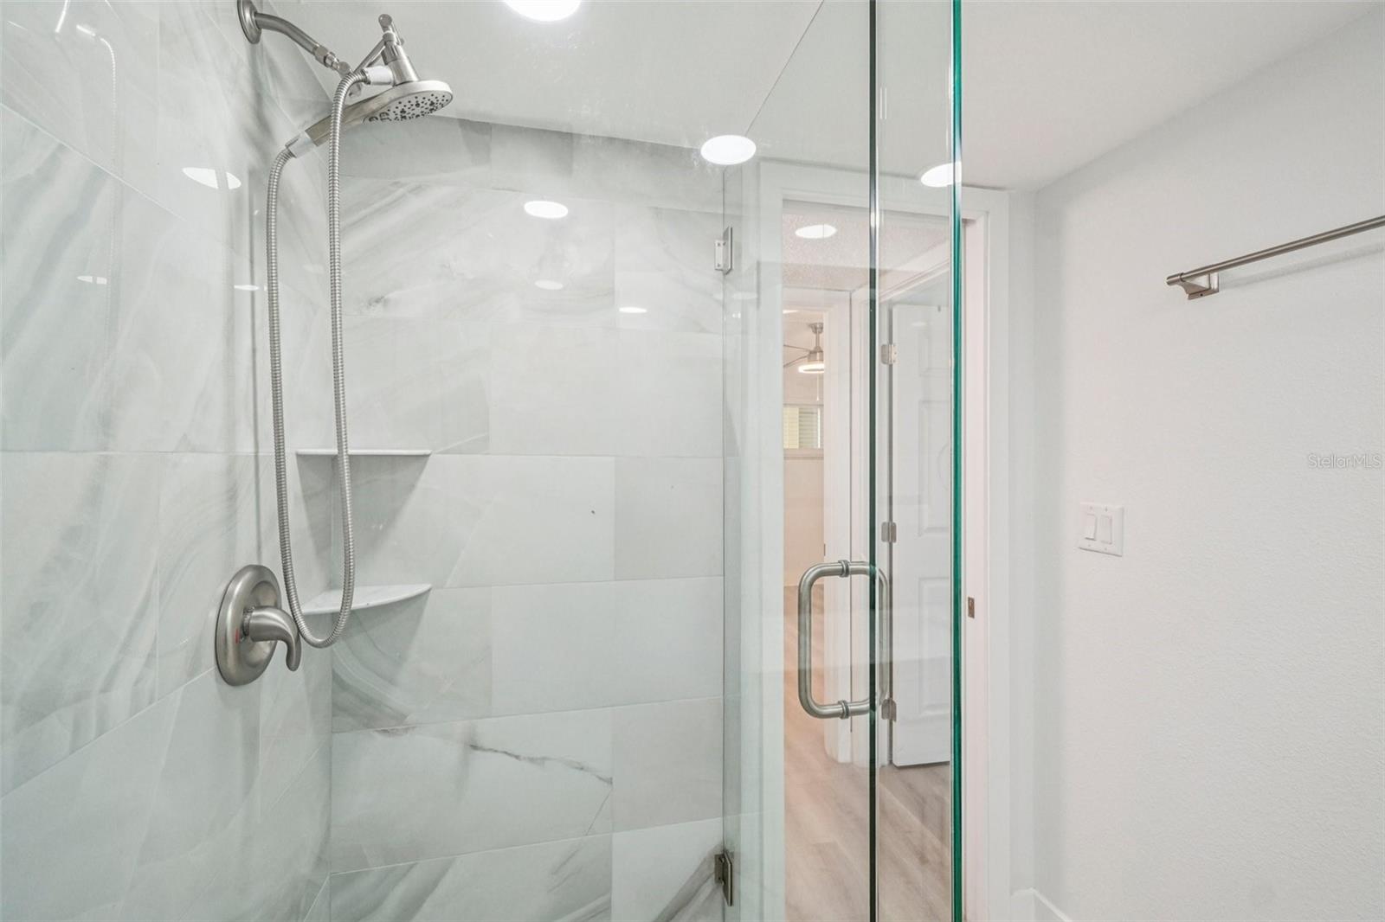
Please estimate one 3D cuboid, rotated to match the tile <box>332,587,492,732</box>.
[{"bbox_3d":[-0.631,0.447,1.306,0.332,0.305,0.012,0,0,-13],"label":"tile"}]

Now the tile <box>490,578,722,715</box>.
[{"bbox_3d":[-0.181,0.449,1.413,0.594,0.305,0.012,0,0,-13],"label":"tile"}]

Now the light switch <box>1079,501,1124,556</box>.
[{"bbox_3d":[1.005,0.168,1.424,0.008,0.115,0.116,0,0,-13],"label":"light switch"}]

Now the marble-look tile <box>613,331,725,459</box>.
[{"bbox_3d":[-0.041,-0.165,1.442,0.310,0.305,0.012,0,0,-13],"label":"marble-look tile"}]

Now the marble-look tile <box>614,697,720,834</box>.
[{"bbox_3d":[-0.044,0.756,1.447,0.310,0.305,0.012,0,0,-13],"label":"marble-look tile"}]

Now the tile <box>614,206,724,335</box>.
[{"bbox_3d":[-0.039,-0.471,1.440,0.310,0.305,0.012,0,0,-13],"label":"tile"}]

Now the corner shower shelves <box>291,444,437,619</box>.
[{"bbox_3d":[-0.672,0.135,1.193,0.198,0.317,0.185,0,0,-13],"label":"corner shower shelves"}]

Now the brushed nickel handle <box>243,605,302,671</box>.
[{"bbox_3d":[-0.663,0.285,0.924,0.066,0.100,0.044,0,0,-13],"label":"brushed nickel handle"}]

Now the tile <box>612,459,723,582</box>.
[{"bbox_3d":[-0.042,0.142,1.443,0.310,0.305,0.012,0,0,-13],"label":"tile"}]

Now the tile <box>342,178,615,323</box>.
[{"bbox_3d":[-0.489,-0.473,1.334,0.615,0.305,0.012,0,0,-13],"label":"tile"}]

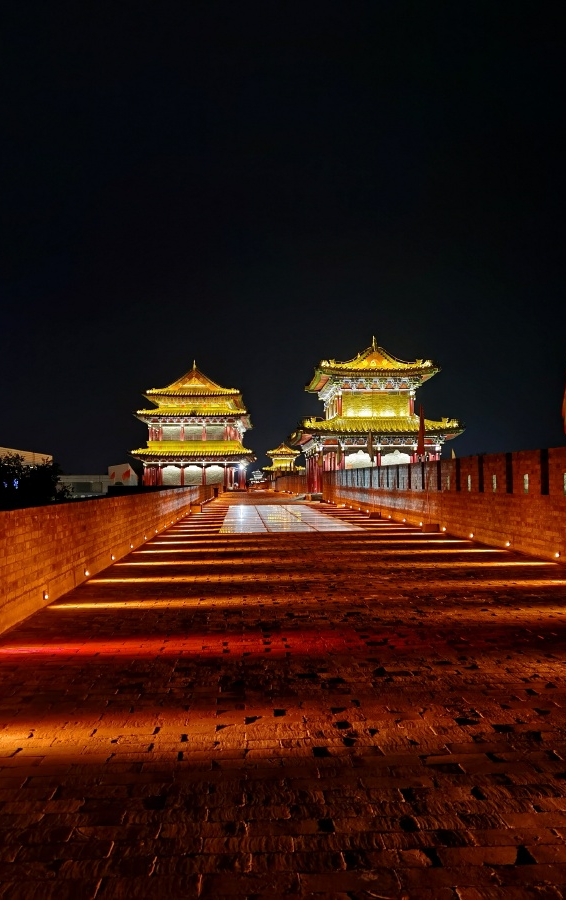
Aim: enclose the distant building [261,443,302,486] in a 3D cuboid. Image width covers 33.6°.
[{"bbox_3d":[-0.160,5.200,291.000,14.400,14.800,20.000,0,-2,-3],"label":"distant building"}]

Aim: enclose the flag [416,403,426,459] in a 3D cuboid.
[{"bbox_3d":[4.410,-0.560,30.000,0.360,1.750,0.220,0,-2,6],"label":"flag"}]

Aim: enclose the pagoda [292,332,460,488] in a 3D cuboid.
[{"bbox_3d":[8.330,-2.900,92.900,14.400,14.800,20.300,0,-2,-3],"label":"pagoda"}]

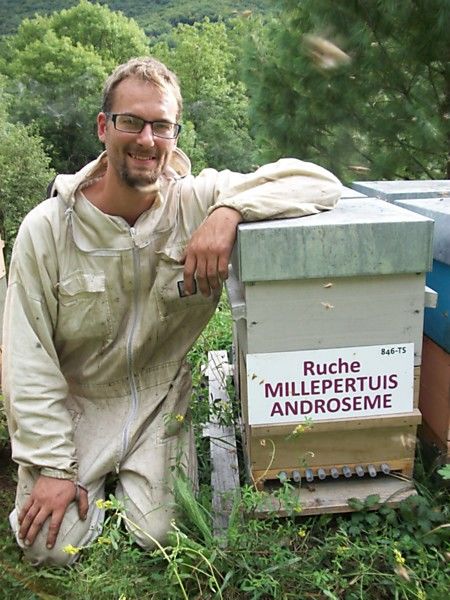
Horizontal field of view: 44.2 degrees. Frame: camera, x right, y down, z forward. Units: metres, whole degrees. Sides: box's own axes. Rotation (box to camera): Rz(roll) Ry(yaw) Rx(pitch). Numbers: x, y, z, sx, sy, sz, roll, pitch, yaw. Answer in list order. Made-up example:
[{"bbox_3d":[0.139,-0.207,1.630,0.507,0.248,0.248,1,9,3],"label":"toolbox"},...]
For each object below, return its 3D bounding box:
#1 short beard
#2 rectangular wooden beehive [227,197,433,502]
[{"bbox_3d":[-0.163,-0.233,1.055,0.085,0.055,0.050,4,18,-22],"label":"short beard"},{"bbox_3d":[0.226,0.096,1.317,0.395,0.600,0.420,-3,17,0],"label":"rectangular wooden beehive"}]

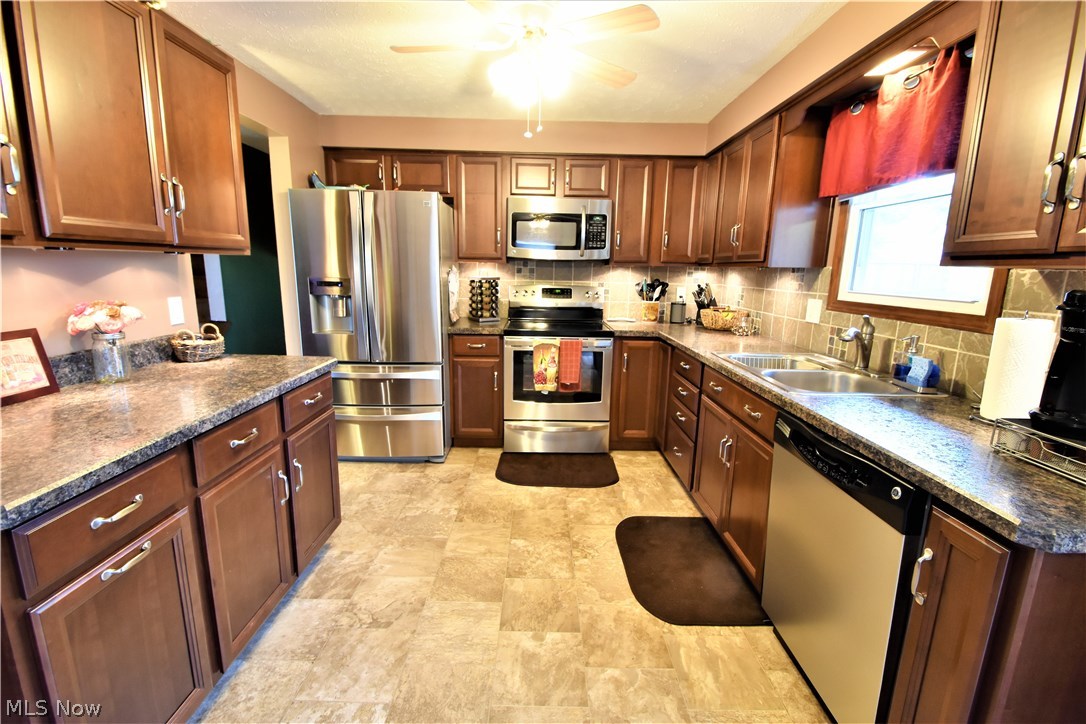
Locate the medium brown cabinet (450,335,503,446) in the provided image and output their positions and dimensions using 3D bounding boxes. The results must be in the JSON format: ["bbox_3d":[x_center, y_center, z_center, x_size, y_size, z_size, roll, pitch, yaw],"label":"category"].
[{"bbox_3d":[-0.469,0.178,3.501,0.370,0.860,0.600,1,11,-1],"label":"medium brown cabinet"}]

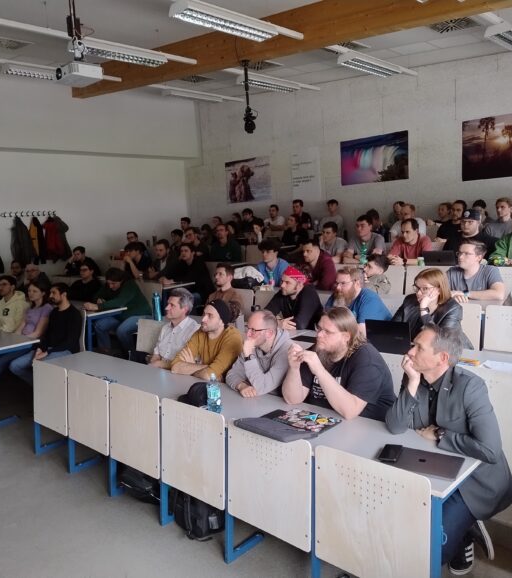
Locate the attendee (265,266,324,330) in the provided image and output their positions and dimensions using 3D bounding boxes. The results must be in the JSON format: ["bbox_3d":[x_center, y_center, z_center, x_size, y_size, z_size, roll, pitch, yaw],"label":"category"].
[{"bbox_3d":[0.318,0.443,4.430,0.700,1.246,0.540,-7,8,-32],"label":"attendee"}]

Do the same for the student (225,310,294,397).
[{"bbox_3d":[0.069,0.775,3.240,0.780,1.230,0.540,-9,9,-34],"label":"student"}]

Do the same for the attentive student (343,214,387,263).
[{"bbox_3d":[1.266,-0.188,6.221,0.760,1.280,0.540,-10,10,-38],"label":"attentive student"}]

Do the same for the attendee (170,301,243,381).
[{"bbox_3d":[-0.371,0.707,3.751,0.700,1.255,0.520,-6,8,-29],"label":"attendee"}]

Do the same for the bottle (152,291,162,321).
[{"bbox_3d":[-0.938,0.162,5.129,0.070,0.274,0.070,4,9,43],"label":"bottle"}]

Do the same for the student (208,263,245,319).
[{"bbox_3d":[-0.318,0.402,5.002,0.750,1.240,0.500,-9,10,-36],"label":"student"}]

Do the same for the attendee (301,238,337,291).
[{"bbox_3d":[0.626,0.111,5.739,0.525,1.267,0.772,4,10,43],"label":"attendee"}]

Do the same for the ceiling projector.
[{"bbox_3d":[-1.519,-1.821,4.553,0.322,0.089,0.272,4,9,43],"label":"ceiling projector"}]

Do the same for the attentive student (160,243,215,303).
[{"bbox_3d":[-0.921,0.038,6.915,0.780,1.220,0.520,-9,10,-36],"label":"attentive student"}]

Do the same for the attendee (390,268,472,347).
[{"bbox_3d":[1.181,0.489,3.626,0.700,1.262,0.500,-7,8,-32],"label":"attendee"}]

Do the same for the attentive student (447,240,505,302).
[{"bbox_3d":[1.890,0.203,4.573,0.525,1.238,0.772,4,10,43],"label":"attentive student"}]

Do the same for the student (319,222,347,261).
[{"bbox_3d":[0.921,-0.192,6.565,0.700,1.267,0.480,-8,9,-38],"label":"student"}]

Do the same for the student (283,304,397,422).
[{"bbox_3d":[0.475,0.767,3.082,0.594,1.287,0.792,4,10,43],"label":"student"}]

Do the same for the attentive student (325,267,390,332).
[{"bbox_3d":[0.757,0.457,4.219,0.554,1.267,0.772,4,10,43],"label":"attentive student"}]

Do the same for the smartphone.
[{"bbox_3d":[0.601,0.731,2.375,0.076,0.011,0.154,0,8,25],"label":"smartphone"}]

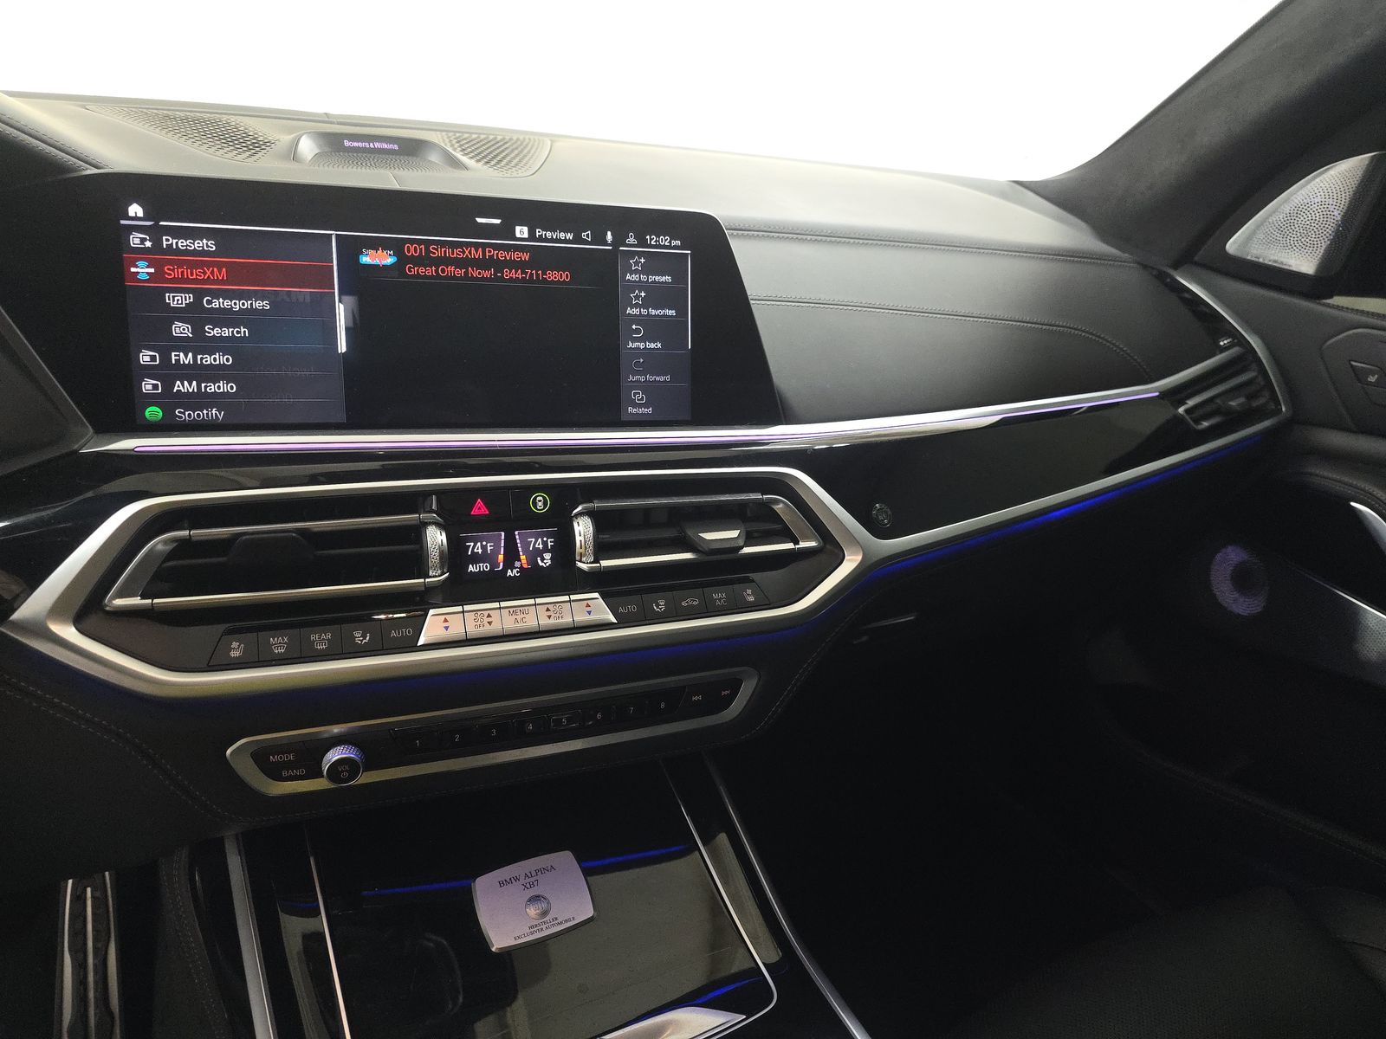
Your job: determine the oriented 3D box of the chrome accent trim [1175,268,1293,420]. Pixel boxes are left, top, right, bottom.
[{"bbox_3d":[0.475,-0.159,0.817,0.035,0.112,0.158,-4,24,-22],"label":"chrome accent trim"}]

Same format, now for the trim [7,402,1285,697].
[{"bbox_3d":[0.111,0.002,0.577,0.890,0.105,0.083,-6,25,-26],"label":"trim"}]

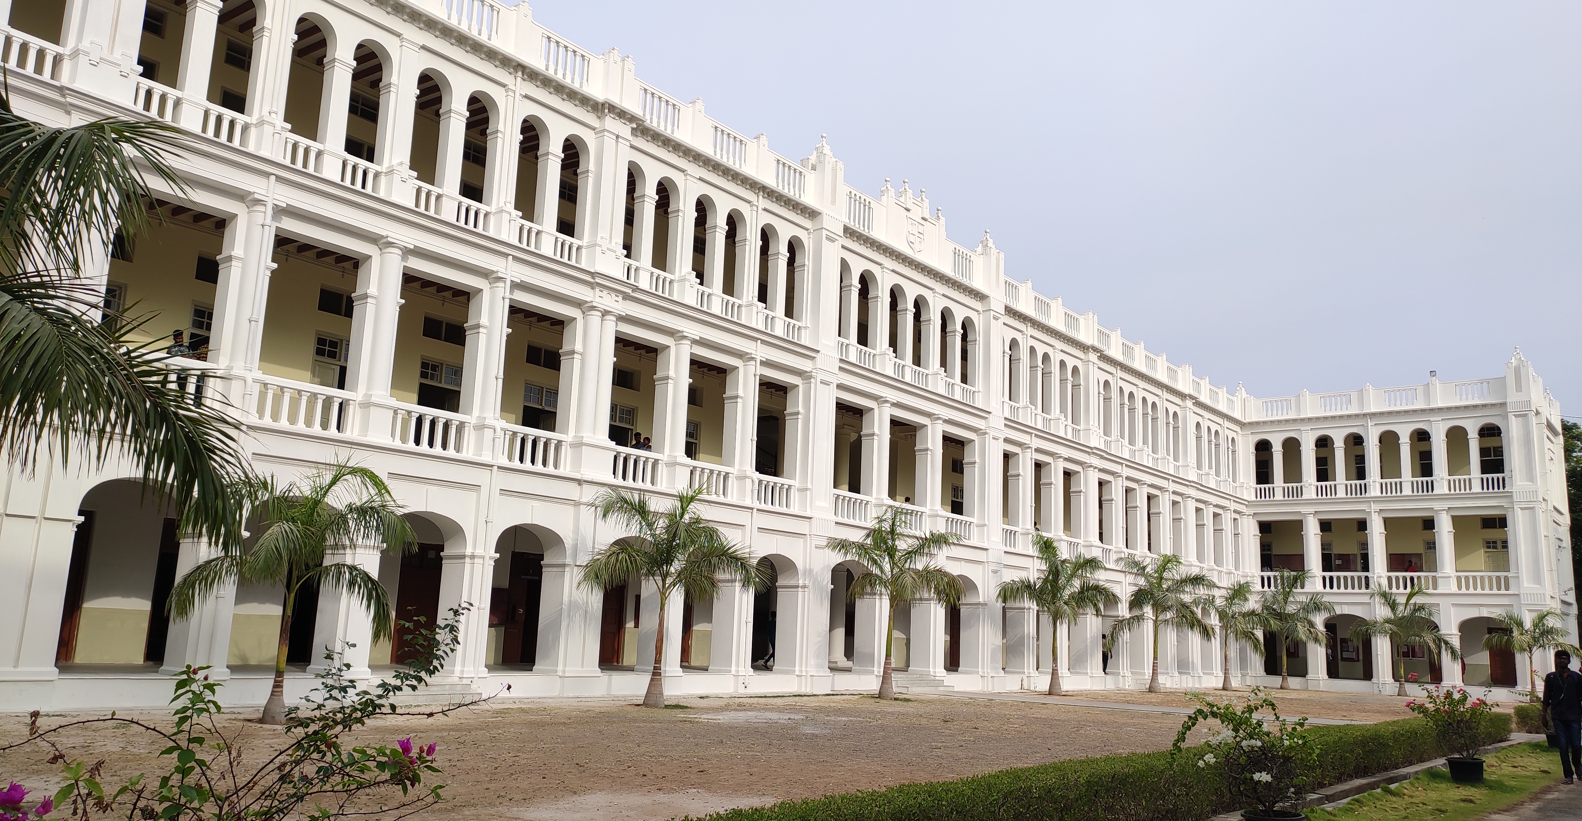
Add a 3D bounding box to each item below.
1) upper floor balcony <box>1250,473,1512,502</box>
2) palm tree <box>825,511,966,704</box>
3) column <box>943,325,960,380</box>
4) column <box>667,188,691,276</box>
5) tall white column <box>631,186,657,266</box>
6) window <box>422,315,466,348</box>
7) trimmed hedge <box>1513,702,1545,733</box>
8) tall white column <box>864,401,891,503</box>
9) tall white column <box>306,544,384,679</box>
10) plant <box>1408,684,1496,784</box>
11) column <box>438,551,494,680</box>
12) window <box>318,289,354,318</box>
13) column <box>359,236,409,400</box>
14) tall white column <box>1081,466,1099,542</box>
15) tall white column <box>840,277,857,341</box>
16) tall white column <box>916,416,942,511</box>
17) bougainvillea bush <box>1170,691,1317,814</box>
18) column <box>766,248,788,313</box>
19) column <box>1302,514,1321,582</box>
[{"bbox_3d":[29.224,3.930,57.342,11.707,0.882,0.420,-7,-14,38],"label":"upper floor balcony"},{"bbox_3d":[2.844,5.193,31.110,3.573,5.178,3.499,1,-11,5],"label":"palm tree"},{"bbox_3d":[5.763,-1.874,40.296,0.391,1.926,0.439,-6,-14,38],"label":"column"},{"bbox_3d":[-2.752,-4.264,28.511,0.420,2.100,0.500,-7,-14,39],"label":"column"},{"bbox_3d":[-3.713,-4.487,28.752,0.381,1.875,0.437,-6,-14,38],"label":"tall white column"},{"bbox_3d":[-8.125,-1.862,26.829,0.140,0.550,1.240,-7,-14,39],"label":"window"},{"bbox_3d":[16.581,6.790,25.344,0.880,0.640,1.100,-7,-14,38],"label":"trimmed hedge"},{"bbox_3d":[2.656,1.295,34.818,0.693,3.087,0.504,-7,-14,38],"label":"tall white column"},{"bbox_3d":[-8.233,3.716,21.242,0.920,2.480,0.760,-6,-13,38],"label":"tall white column"},{"bbox_3d":[8.227,4.017,14.214,0.923,1.195,0.875,-4,-12,30],"label":"plant"},{"bbox_3d":[-6.836,4.259,23.848,0.848,2.565,0.794,-6,-14,38],"label":"column"},{"bbox_3d":[-9.764,-2.264,24.863,0.120,0.505,1.162,-6,-13,38],"label":"window"},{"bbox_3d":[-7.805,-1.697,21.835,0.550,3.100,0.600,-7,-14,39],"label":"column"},{"bbox_3d":[11.794,3.666,45.168,0.550,3.080,1.200,-7,-14,39],"label":"tall white column"},{"bbox_3d":[1.830,-2.964,35.514,0.397,1.900,0.469,-6,-14,38],"label":"tall white column"},{"bbox_3d":[4.742,1.823,38.610,0.749,3.216,0.640,-6,-14,38],"label":"tall white column"},{"bbox_3d":[3.504,2.644,8.838,1.021,0.933,0.894,-2,-11,22],"label":"bougainvillea bush"},{"bbox_3d":[-0.405,-3.525,31.545,0.409,1.743,0.420,-7,-14,38],"label":"column"},{"bbox_3d":[26.790,6.920,58.919,0.556,3.234,0.714,-7,-14,38],"label":"column"}]

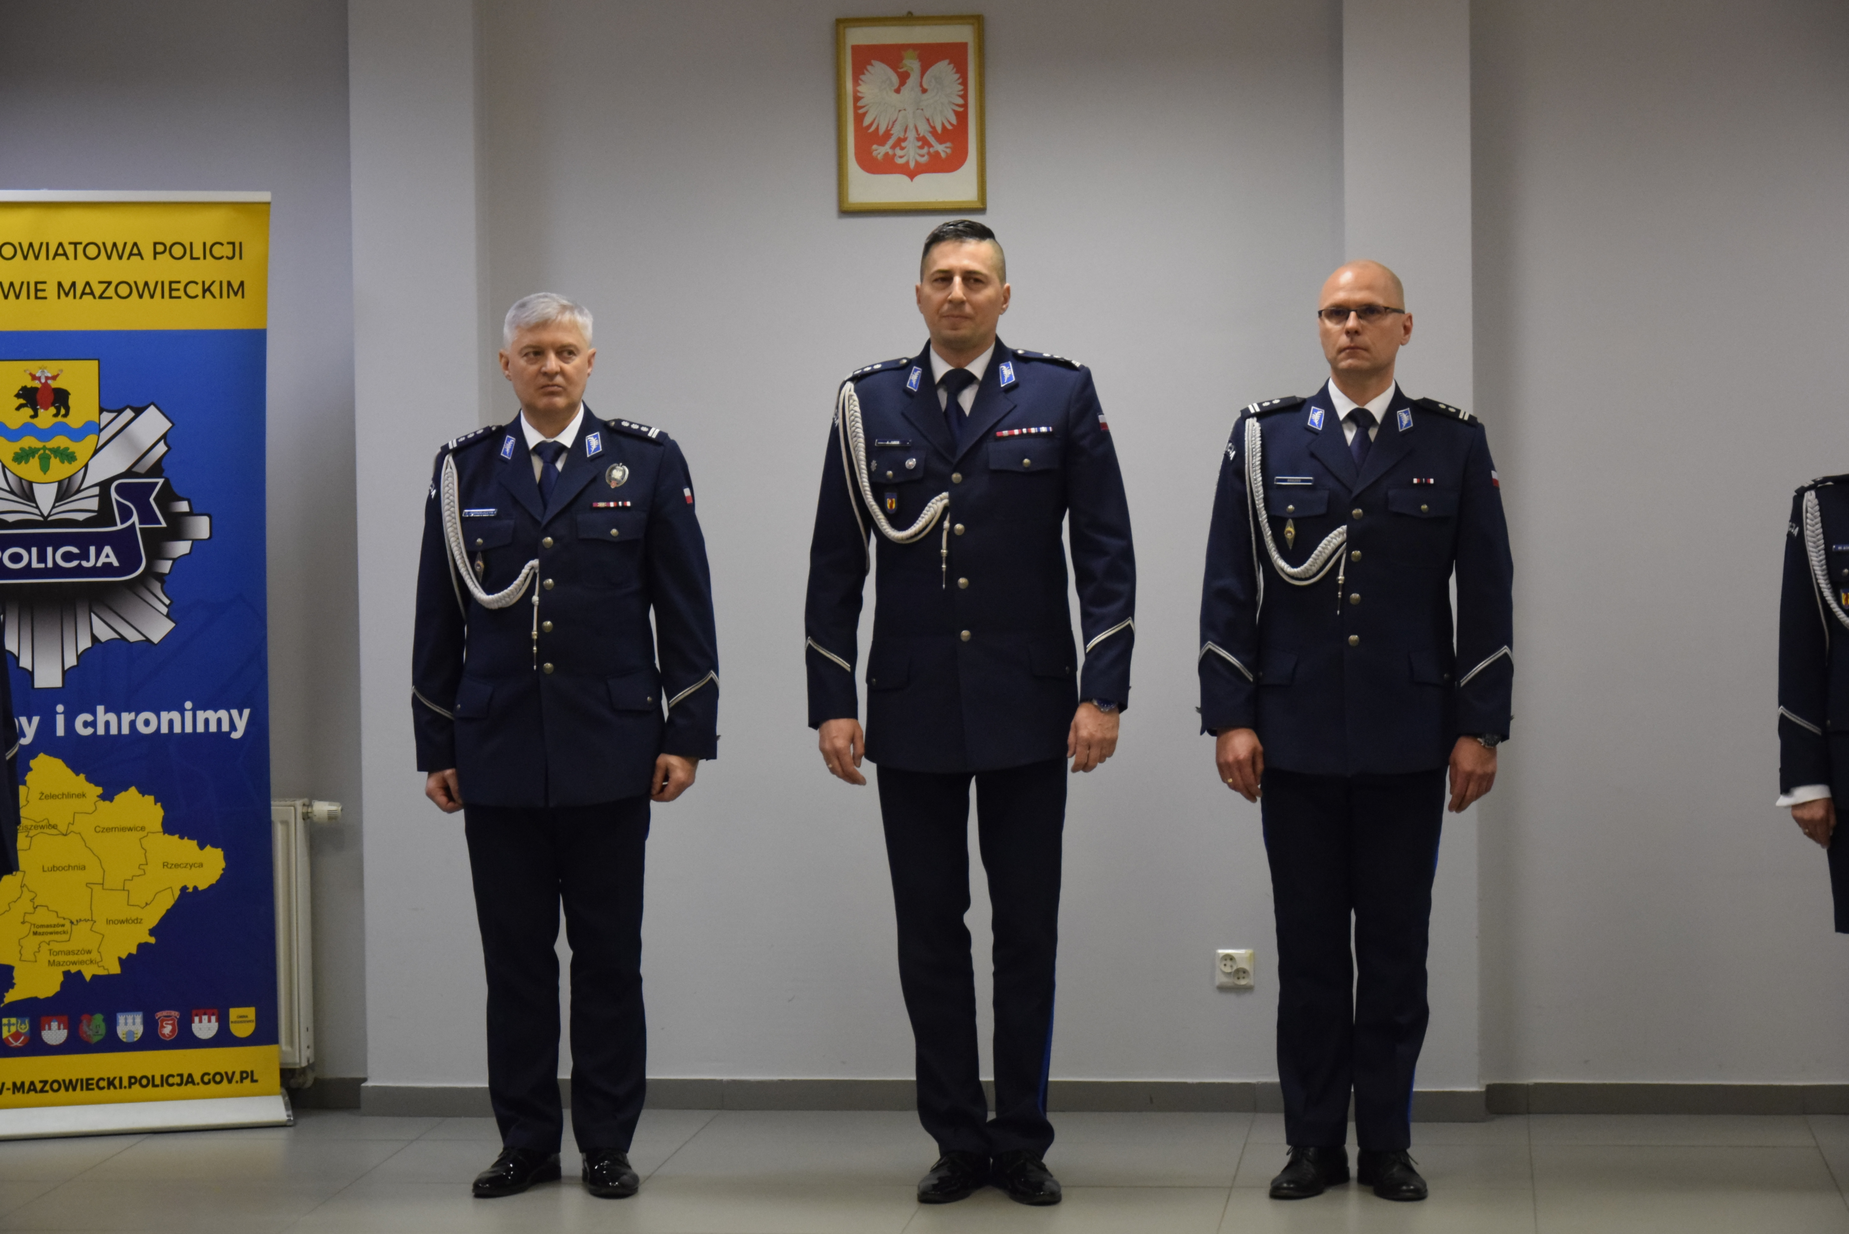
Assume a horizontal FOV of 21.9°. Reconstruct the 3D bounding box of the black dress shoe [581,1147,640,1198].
[{"bbox_3d":[-0.640,1.101,9.686,0.107,0.110,0.300,-1,2,-11],"label":"black dress shoe"}]

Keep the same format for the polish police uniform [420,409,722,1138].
[{"bbox_3d":[-0.725,0.338,9.670,0.610,1.526,0.330,0,2,9],"label":"polish police uniform"}]

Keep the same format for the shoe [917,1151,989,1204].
[{"bbox_3d":[0.060,1.097,9.563,0.107,0.110,0.300,0,2,18],"label":"shoe"}]

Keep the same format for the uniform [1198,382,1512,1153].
[{"bbox_3d":[0.858,0.304,9.524,0.620,1.549,0.330,0,2,8],"label":"uniform"}]

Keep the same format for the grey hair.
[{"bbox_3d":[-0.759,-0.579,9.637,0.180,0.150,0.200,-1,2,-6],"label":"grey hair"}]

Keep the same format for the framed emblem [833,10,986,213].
[{"bbox_3d":[-0.027,-1.115,10.609,0.328,0.428,0.025,0,2,7],"label":"framed emblem"}]

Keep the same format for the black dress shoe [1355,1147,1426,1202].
[{"bbox_3d":[0.932,1.087,9.531,0.107,0.110,0.300,-1,2,-11],"label":"black dress shoe"}]

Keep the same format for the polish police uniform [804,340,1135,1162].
[{"bbox_3d":[0.091,0.273,9.542,0.650,1.651,0.330,0,2,8],"label":"polish police uniform"}]

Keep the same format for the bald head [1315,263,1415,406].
[{"bbox_3d":[0.869,-0.564,9.438,0.175,0.285,0.230,0,2,18],"label":"bald head"}]

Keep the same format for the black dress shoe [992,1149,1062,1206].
[{"bbox_3d":[0.205,1.096,9.532,0.107,0.110,0.300,-1,2,-13],"label":"black dress shoe"}]

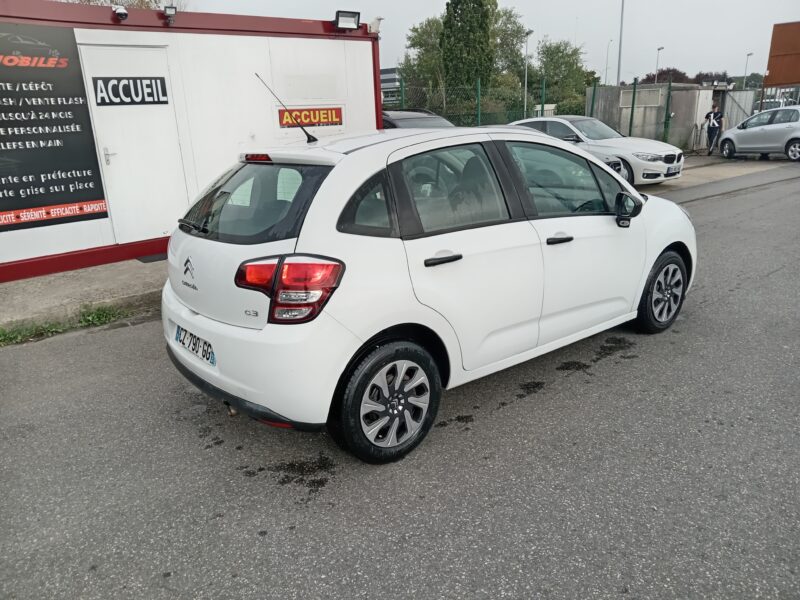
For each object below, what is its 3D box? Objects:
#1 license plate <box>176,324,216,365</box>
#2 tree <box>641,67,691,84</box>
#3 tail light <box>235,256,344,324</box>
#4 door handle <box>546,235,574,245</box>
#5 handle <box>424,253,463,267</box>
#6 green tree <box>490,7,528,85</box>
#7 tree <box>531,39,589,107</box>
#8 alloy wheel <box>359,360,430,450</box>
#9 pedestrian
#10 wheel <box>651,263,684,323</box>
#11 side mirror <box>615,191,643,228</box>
[{"bbox_3d":[-1.011,0.211,2.829,0.015,0.110,0.520,-15,21,-36],"label":"license plate"},{"bbox_3d":[27.645,-21.165,60.749,5.780,6.310,5.780,-3,17,0],"label":"tree"},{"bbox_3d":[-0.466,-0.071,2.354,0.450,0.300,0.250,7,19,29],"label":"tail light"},{"bbox_3d":[0.874,-0.325,3.131,0.235,0.044,0.048,-15,21,-36],"label":"door handle"},{"bbox_3d":[0.201,-0.182,2.611,0.235,0.044,0.048,-15,21,-36],"label":"handle"},{"bbox_3d":[6.774,-14.125,36.901,3.510,8.380,3.510,-3,17,0],"label":"green tree"},{"bbox_3d":[9.474,-12.393,34.684,3.480,6.080,3.480,-3,17,0],"label":"tree"},{"bbox_3d":[-0.053,0.467,2.715,0.415,0.415,0.170,-15,21,-36],"label":"alloy wheel"},{"bbox_3d":[11.118,-6.001,20.458,0.580,1.770,0.420,3,18,19],"label":"pedestrian"},{"bbox_3d":[1.869,-0.059,4.167,0.415,0.415,0.170,-15,21,-36],"label":"wheel"},{"bbox_3d":[1.347,-0.531,3.396,0.140,0.210,0.200,-15,21,-36],"label":"side mirror"}]

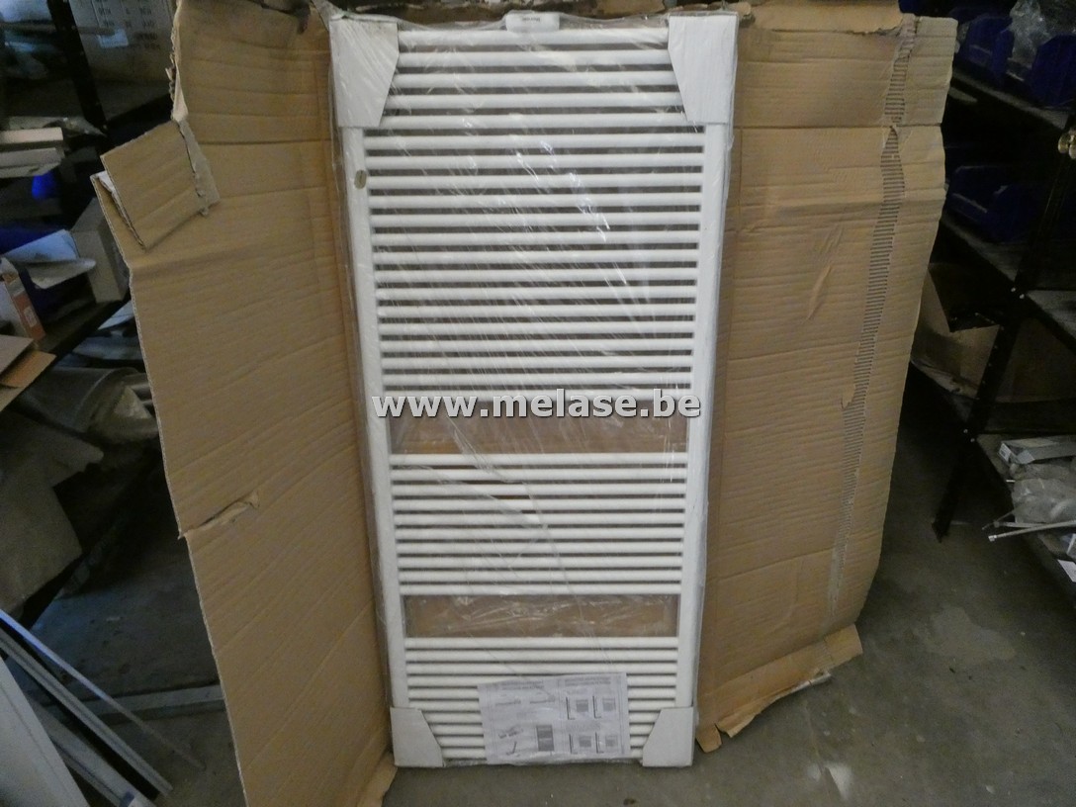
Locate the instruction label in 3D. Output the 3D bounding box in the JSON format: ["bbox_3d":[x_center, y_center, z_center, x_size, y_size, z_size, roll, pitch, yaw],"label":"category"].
[{"bbox_3d":[0.035,0.640,1.506,0.297,0.207,0.008,-4,18,3],"label":"instruction label"}]

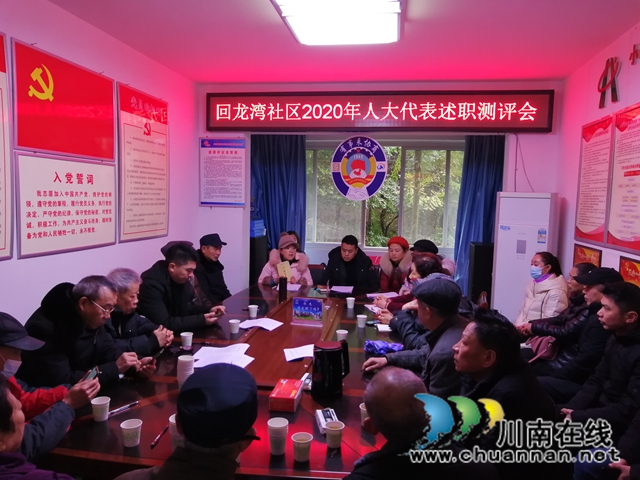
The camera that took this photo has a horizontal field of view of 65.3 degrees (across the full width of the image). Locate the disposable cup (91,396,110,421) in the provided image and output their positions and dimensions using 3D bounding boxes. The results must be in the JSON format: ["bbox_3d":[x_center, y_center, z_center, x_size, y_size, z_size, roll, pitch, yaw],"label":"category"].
[{"bbox_3d":[-0.851,0.661,1.942,0.074,0.077,0.074,1,5,0],"label":"disposable cup"}]

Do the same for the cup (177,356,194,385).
[{"bbox_3d":[-0.602,0.613,2.252,0.074,0.155,0.074,1,5,0],"label":"cup"}]

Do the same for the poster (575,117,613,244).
[{"bbox_3d":[2.018,-0.425,3.709,0.020,0.908,0.604,2,5,9],"label":"poster"}]

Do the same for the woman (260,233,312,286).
[{"bbox_3d":[-0.352,0.576,5.012,0.560,1.260,0.720,1,5,-2],"label":"woman"}]

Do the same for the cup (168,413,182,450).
[{"bbox_3d":[-0.481,0.668,1.710,0.072,0.105,0.072,1,5,0],"label":"cup"}]

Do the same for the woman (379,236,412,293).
[{"bbox_3d":[0.745,0.596,4.837,0.500,1.220,0.680,3,5,18],"label":"woman"}]

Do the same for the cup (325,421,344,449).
[{"bbox_3d":[0.054,0.695,1.776,0.072,0.074,0.072,1,5,0],"label":"cup"}]

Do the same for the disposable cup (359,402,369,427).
[{"bbox_3d":[0.190,0.697,1.975,0.072,0.076,0.072,2,5,9],"label":"disposable cup"}]

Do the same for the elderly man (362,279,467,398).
[{"bbox_3d":[0.555,0.797,2.699,0.700,1.240,0.550,3,5,17],"label":"elderly man"}]

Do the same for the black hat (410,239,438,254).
[{"bbox_3d":[0.978,0.058,4.673,0.260,0.140,0.220,2,5,1],"label":"black hat"}]

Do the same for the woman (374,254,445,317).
[{"bbox_3d":[0.776,0.693,4.179,0.680,1.180,0.500,3,5,18],"label":"woman"}]

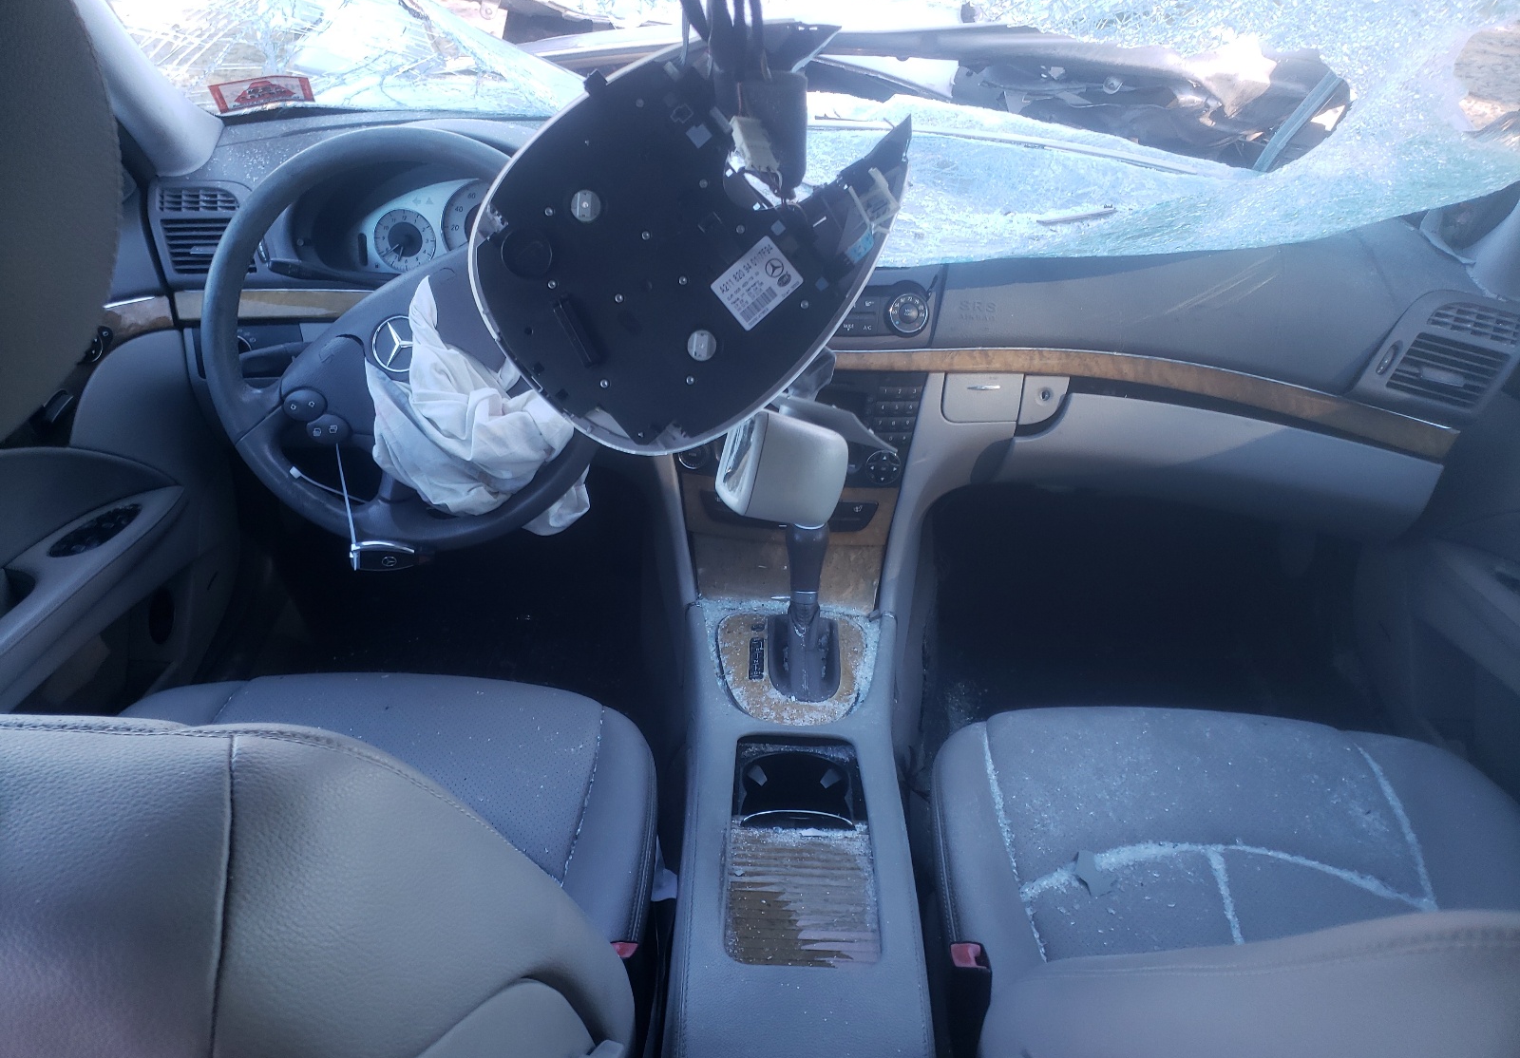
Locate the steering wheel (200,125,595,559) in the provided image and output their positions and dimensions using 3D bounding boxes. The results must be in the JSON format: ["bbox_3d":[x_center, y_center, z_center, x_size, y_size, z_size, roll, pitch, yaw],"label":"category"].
[{"bbox_3d":[-0.326,-0.172,1.081,0.388,0.388,0.130,-30,7,4],"label":"steering wheel"}]

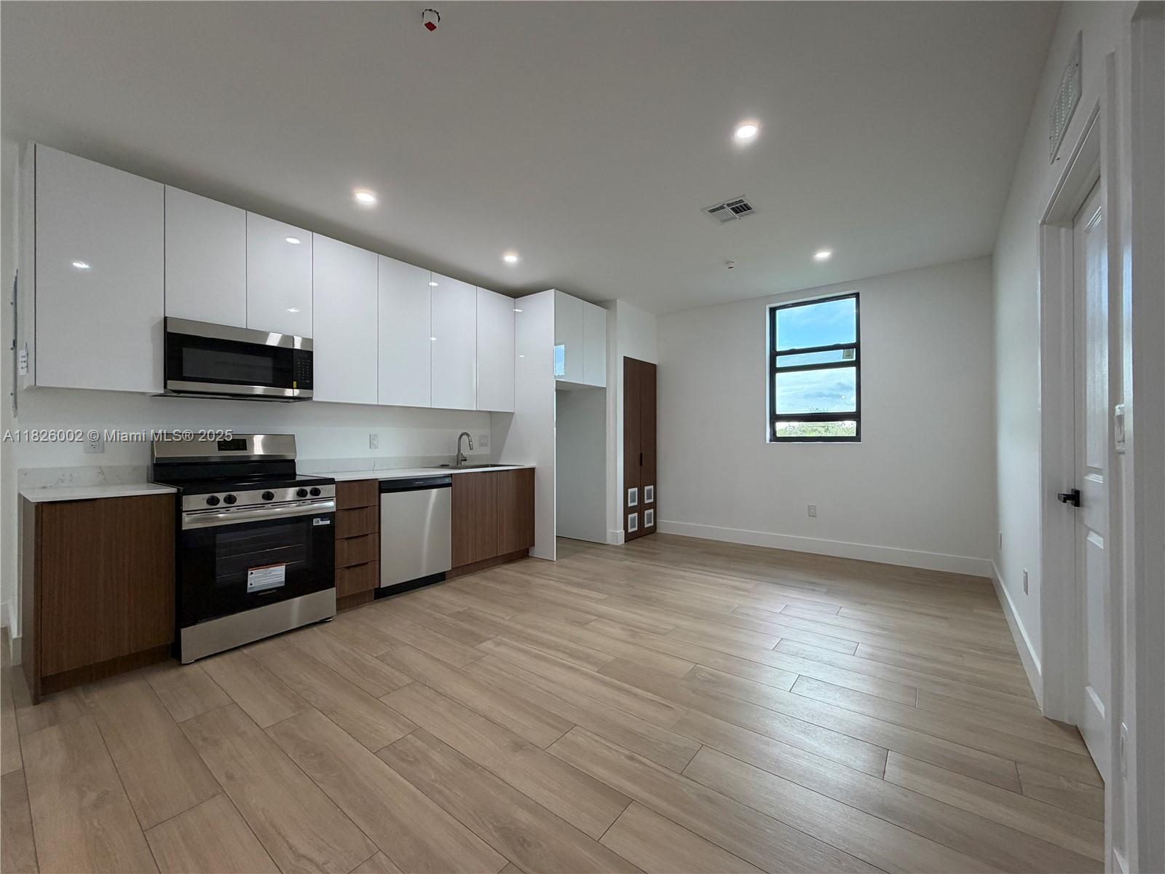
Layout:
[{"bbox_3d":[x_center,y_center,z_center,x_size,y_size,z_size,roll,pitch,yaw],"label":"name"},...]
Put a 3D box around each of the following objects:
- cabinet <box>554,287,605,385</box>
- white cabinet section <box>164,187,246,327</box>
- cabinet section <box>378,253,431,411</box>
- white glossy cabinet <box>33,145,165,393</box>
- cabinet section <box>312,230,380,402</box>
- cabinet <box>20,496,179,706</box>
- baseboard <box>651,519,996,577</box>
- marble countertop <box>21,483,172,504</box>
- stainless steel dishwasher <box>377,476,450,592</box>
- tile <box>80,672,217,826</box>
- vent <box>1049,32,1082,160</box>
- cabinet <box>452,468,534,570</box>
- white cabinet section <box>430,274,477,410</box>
[{"bbox_3d":[-0.281,-0.957,4.961,0.697,0.832,0.839,0,0,37],"label":"cabinet"},{"bbox_3d":[-2.292,-1.011,2.817,0.347,0.714,0.378,0,0,37],"label":"white cabinet section"},{"bbox_3d":[-1.527,-0.804,3.821,0.347,1.127,0.465,0,0,37],"label":"cabinet section"},{"bbox_3d":[-2.587,-0.812,2.520,0.373,1.141,0.471,0,0,37],"label":"white glossy cabinet"},{"bbox_3d":[-1.807,-0.804,3.453,0.347,1.127,0.462,0,0,37],"label":"cabinet section"},{"bbox_3d":[-2.479,0.726,2.418,0.628,0.860,0.489,0,0,37],"label":"cabinet"},{"bbox_3d":[2.155,1.092,4.839,3.107,0.145,0.015,0,0,37],"label":"baseboard"},{"bbox_3d":[-2.477,0.285,2.410,0.645,0.022,0.485,0,0,37],"label":"marble countertop"},{"bbox_3d":[-1.459,0.713,3.704,0.604,0.816,0.609,0,0,37],"label":"stainless steel dishwasher"},{"bbox_3d":[-1.715,1.167,1.834,1.208,0.011,0.196,0,0,37],"label":"tile"},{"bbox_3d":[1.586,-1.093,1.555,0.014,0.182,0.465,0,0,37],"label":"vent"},{"bbox_3d":[-0.999,0.712,4.355,0.628,0.827,0.970,0,0,37],"label":"cabinet"},{"bbox_3d":[-1.241,-0.804,4.196,0.347,1.127,0.477,0,0,37],"label":"white cabinet section"}]

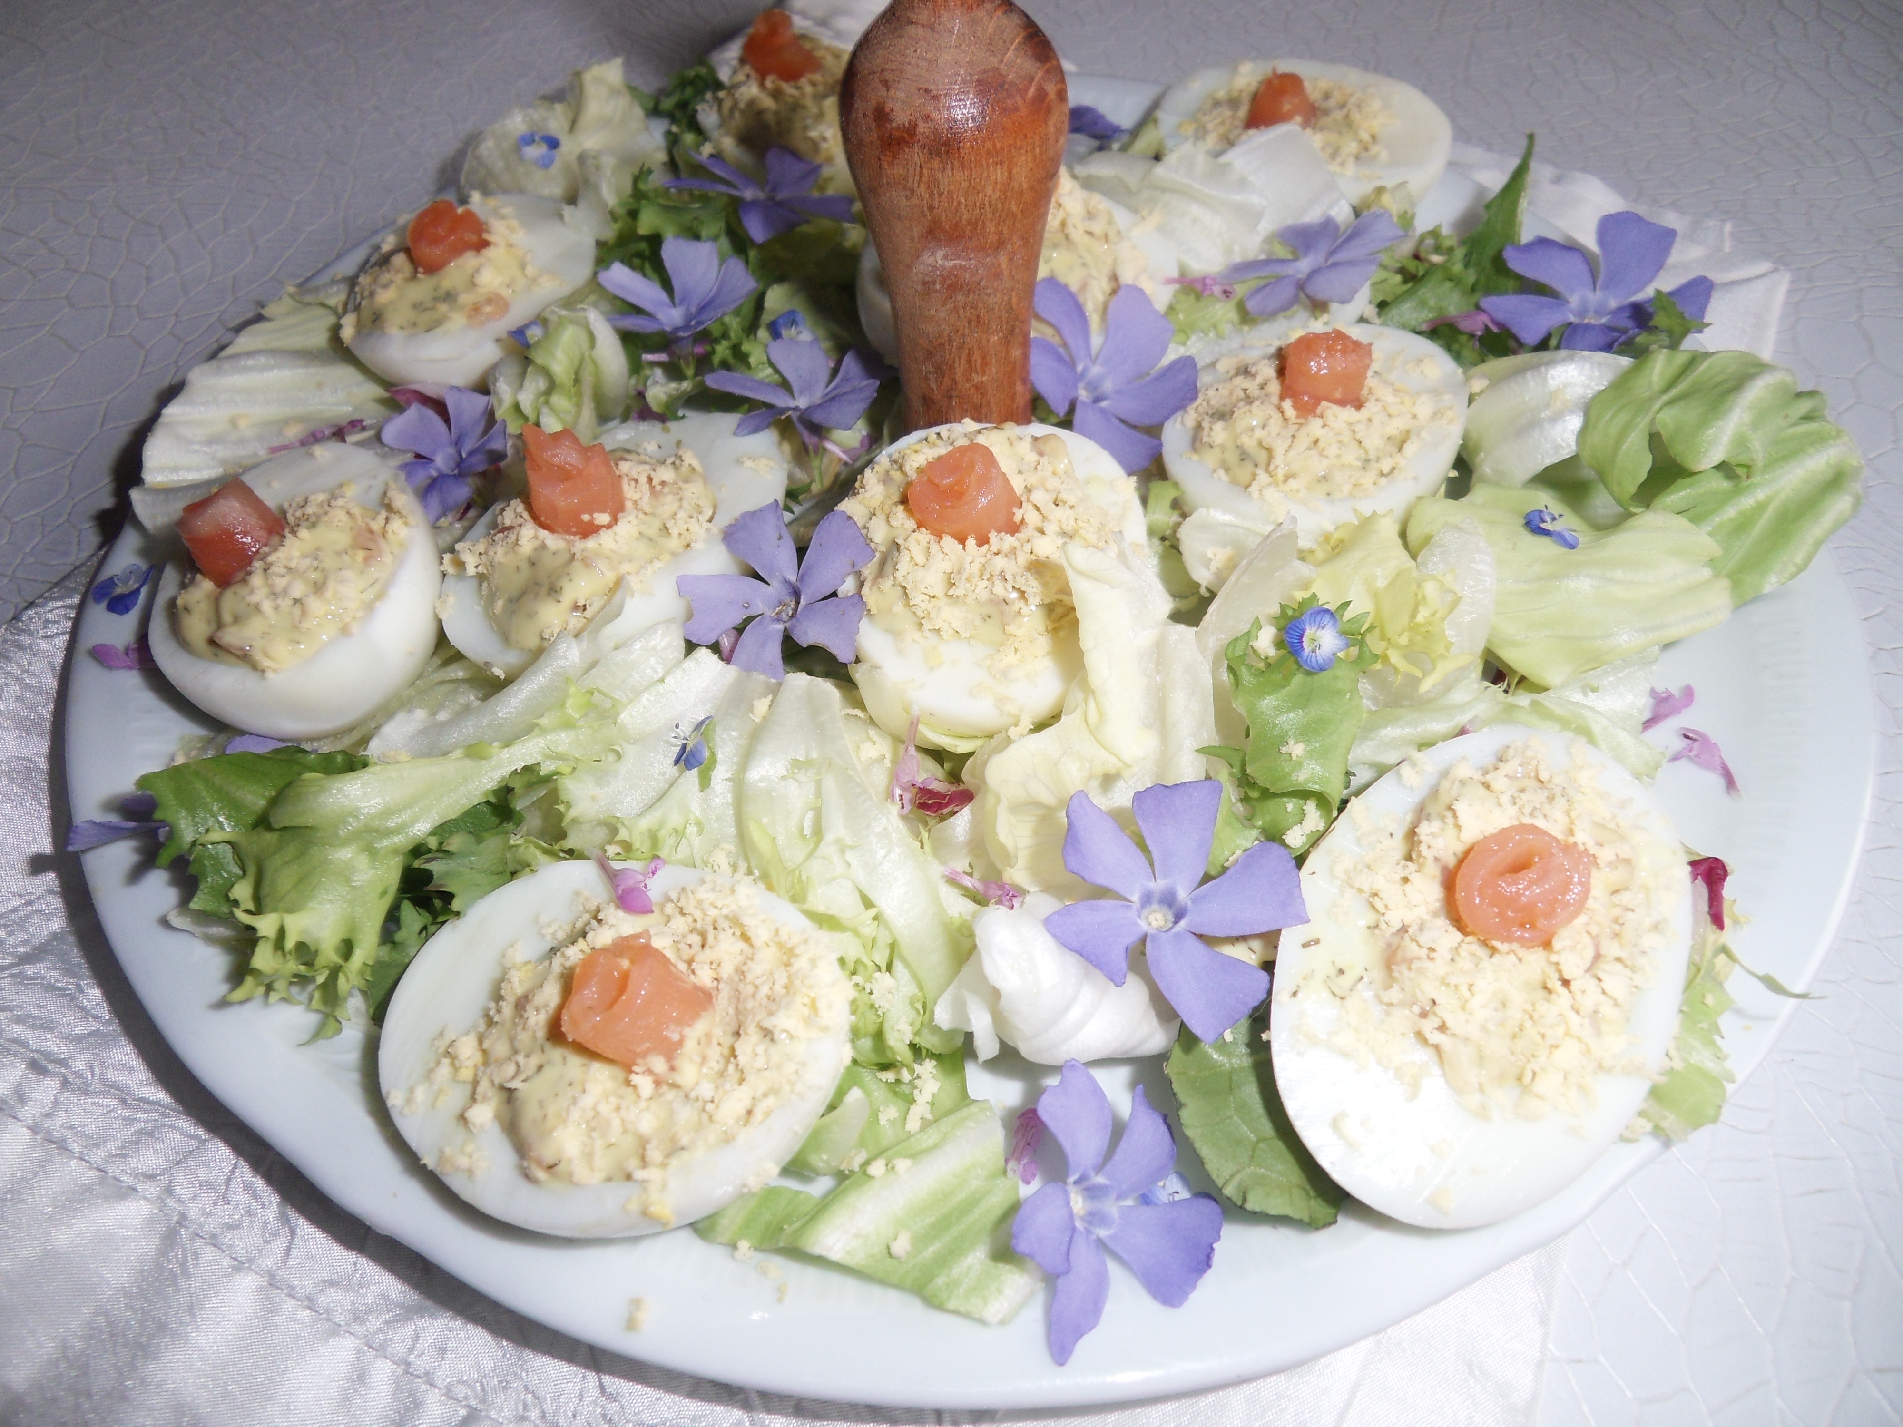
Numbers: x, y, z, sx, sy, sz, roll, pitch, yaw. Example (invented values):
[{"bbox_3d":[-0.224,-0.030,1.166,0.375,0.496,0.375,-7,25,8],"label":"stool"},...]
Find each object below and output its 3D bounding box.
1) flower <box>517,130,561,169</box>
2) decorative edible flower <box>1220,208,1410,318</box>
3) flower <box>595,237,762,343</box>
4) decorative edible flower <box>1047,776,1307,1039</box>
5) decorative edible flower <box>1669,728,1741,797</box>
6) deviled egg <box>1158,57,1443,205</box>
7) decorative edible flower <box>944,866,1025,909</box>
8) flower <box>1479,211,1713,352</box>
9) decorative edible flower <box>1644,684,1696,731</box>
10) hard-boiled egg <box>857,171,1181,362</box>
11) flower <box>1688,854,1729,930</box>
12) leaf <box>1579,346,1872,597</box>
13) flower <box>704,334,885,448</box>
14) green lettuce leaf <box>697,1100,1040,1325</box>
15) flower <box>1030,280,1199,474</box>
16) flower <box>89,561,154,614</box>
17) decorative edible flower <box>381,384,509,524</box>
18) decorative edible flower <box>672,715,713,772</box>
[{"bbox_3d":[-0.078,-0.106,0.248,0.008,0.003,0.008,-15,92,-11],"label":"flower"},{"bbox_3d":[0.062,-0.077,0.226,0.030,0.011,0.027,-5,52,6],"label":"decorative edible flower"},{"bbox_3d":[-0.049,-0.075,0.235,0.028,0.014,0.026,0,52,1],"label":"flower"},{"bbox_3d":[0.024,0.021,0.144,0.030,0.010,0.029,-1,68,4],"label":"decorative edible flower"},{"bbox_3d":[0.105,0.007,0.184,0.006,0.004,0.013,-14,54,-11],"label":"decorative edible flower"},{"bbox_3d":[0.068,-0.110,0.259,0.056,0.028,0.044,7,57,5],"label":"deviled egg"},{"bbox_3d":[0.004,0.022,0.163,0.010,0.005,0.005,24,56,18],"label":"decorative edible flower"},{"bbox_3d":[0.109,-0.073,0.224,0.037,0.014,0.032,-4,61,5],"label":"flower"},{"bbox_3d":[0.103,-0.001,0.190,0.011,0.004,0.005,-30,58,-21],"label":"decorative edible flower"},{"bbox_3d":[0.012,-0.078,0.235,0.055,0.028,0.043,-5,52,-4],"label":"hard-boiled egg"},{"bbox_3d":[0.096,0.023,0.167,0.005,0.004,0.011,12,53,9],"label":"flower"},{"bbox_3d":[0.118,-0.036,0.201,0.046,0.023,0.042,0,52,0],"label":"leaf"},{"bbox_3d":[-0.026,-0.053,0.218,0.030,0.014,0.027,-11,51,14],"label":"flower"},{"bbox_3d":[-0.009,0.055,0.146,0.037,0.009,0.025,0,52,1],"label":"green lettuce leaf"},{"bbox_3d":[0.027,-0.056,0.221,0.031,0.010,0.032,-10,82,-7],"label":"flower"},{"bbox_3d":[-0.126,-0.019,0.201,0.009,0.004,0.009,0,52,0],"label":"flower"},{"bbox_3d":[-0.079,-0.040,0.205,0.020,0.011,0.024,-2,60,2],"label":"decorative edible flower"},{"bbox_3d":[-0.033,0.004,0.168,0.009,0.005,0.006,-56,26,0],"label":"decorative edible flower"}]

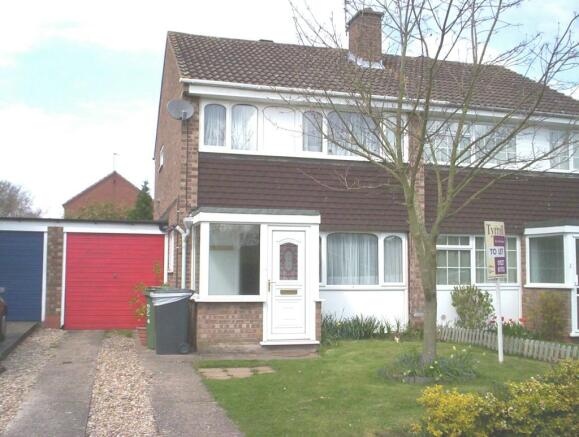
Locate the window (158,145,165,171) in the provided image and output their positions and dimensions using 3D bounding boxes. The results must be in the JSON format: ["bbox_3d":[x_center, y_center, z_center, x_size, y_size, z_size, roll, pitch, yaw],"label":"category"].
[{"bbox_3d":[-3.140,-1.493,15.750,0.100,0.550,1.000,2,-5,-16],"label":"window"}]

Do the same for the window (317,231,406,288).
[{"bbox_3d":[1.368,0.830,12.834,2.100,1.111,0.100,2,-5,-16],"label":"window"}]

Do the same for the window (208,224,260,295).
[{"bbox_3d":[-0.951,0.705,10.914,0.944,1.251,0.100,2,-5,-16],"label":"window"}]

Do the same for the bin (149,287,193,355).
[{"bbox_3d":[-1.986,1.714,10.737,0.710,1.080,0.580,2,-5,-16],"label":"bin"}]

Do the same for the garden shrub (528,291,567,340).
[{"bbox_3d":[5.188,1.981,12.826,0.831,1.017,0.700,2,-5,-16],"label":"garden shrub"}]

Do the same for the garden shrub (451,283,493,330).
[{"bbox_3d":[3.678,1.807,12.769,0.910,0.944,0.800,2,-5,-16],"label":"garden shrub"}]

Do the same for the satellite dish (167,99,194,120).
[{"bbox_3d":[-1.959,-1.959,11.450,0.470,0.400,0.300,2,-5,-21],"label":"satellite dish"}]

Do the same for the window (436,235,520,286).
[{"bbox_3d":[3.947,0.894,13.573,2.242,1.122,0.100,2,-5,-16],"label":"window"}]

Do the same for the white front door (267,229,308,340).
[{"bbox_3d":[-0.032,1.142,11.146,0.788,1.984,0.100,2,-5,-16],"label":"white front door"}]

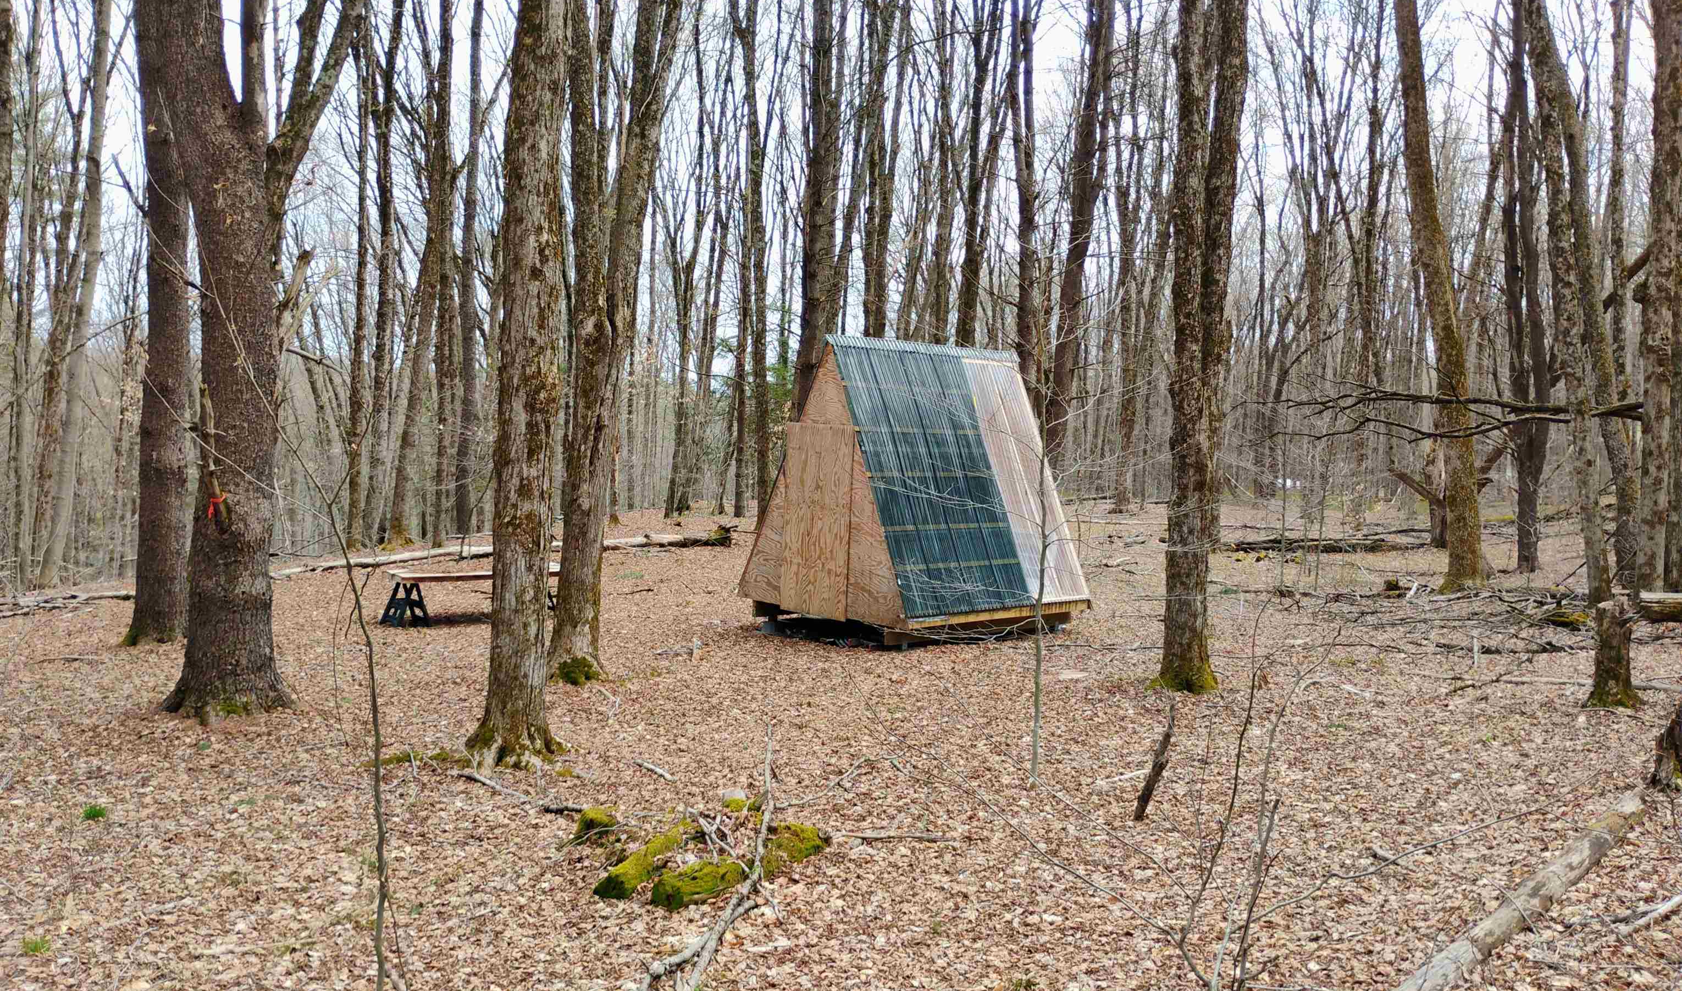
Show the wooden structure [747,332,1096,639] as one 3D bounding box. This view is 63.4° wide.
[{"bbox_3d":[1.048,-0.190,17.679,3.430,3.530,3.060,0,3,-42],"label":"wooden structure"}]

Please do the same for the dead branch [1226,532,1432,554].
[{"bbox_3d":[11.091,1.106,31.000,4.600,0.420,0.700,2,2,9],"label":"dead branch"}]

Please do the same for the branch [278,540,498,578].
[{"bbox_3d":[-8.938,1.270,27.000,0.300,0.320,5.000,3,6,37],"label":"branch"}]

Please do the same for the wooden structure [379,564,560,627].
[{"bbox_3d":[-4.988,1.423,18.881,2.440,0.670,0.600,1,2,-37],"label":"wooden structure"}]

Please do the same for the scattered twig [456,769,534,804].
[{"bbox_3d":[-2.000,1.640,7.780,0.090,0.080,1.130,-1,4,-37],"label":"scattered twig"}]

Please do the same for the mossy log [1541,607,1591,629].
[{"bbox_3d":[9.300,1.560,17.500,0.650,0.280,0.360,3,2,28],"label":"mossy log"}]

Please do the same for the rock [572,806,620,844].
[{"bbox_3d":[-1.295,1.740,7.200,0.240,0.170,0.220,2,2,-10],"label":"rock"}]

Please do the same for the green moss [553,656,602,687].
[{"bbox_3d":[-2.320,1.550,12.000,0.420,0.260,0.360,2,3,0],"label":"green moss"}]

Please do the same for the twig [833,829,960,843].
[{"bbox_3d":[0.270,1.650,6.660,0.630,0.055,0.070,2,3,10],"label":"twig"}]

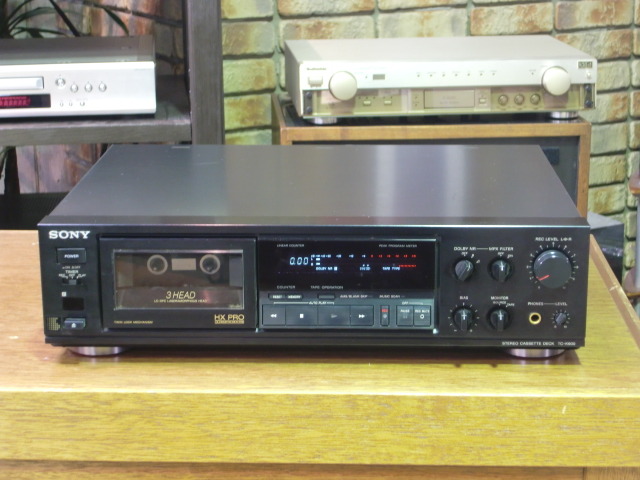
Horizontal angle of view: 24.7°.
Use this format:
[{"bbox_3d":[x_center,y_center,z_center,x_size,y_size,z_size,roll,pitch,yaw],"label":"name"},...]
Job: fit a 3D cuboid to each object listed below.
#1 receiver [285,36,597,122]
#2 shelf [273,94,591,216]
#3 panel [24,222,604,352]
[{"bbox_3d":[0.173,-0.243,2.221,0.430,0.092,0.304,-2,15,-5],"label":"receiver"},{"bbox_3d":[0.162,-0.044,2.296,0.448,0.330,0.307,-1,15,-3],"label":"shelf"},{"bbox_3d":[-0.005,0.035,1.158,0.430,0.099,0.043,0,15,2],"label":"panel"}]

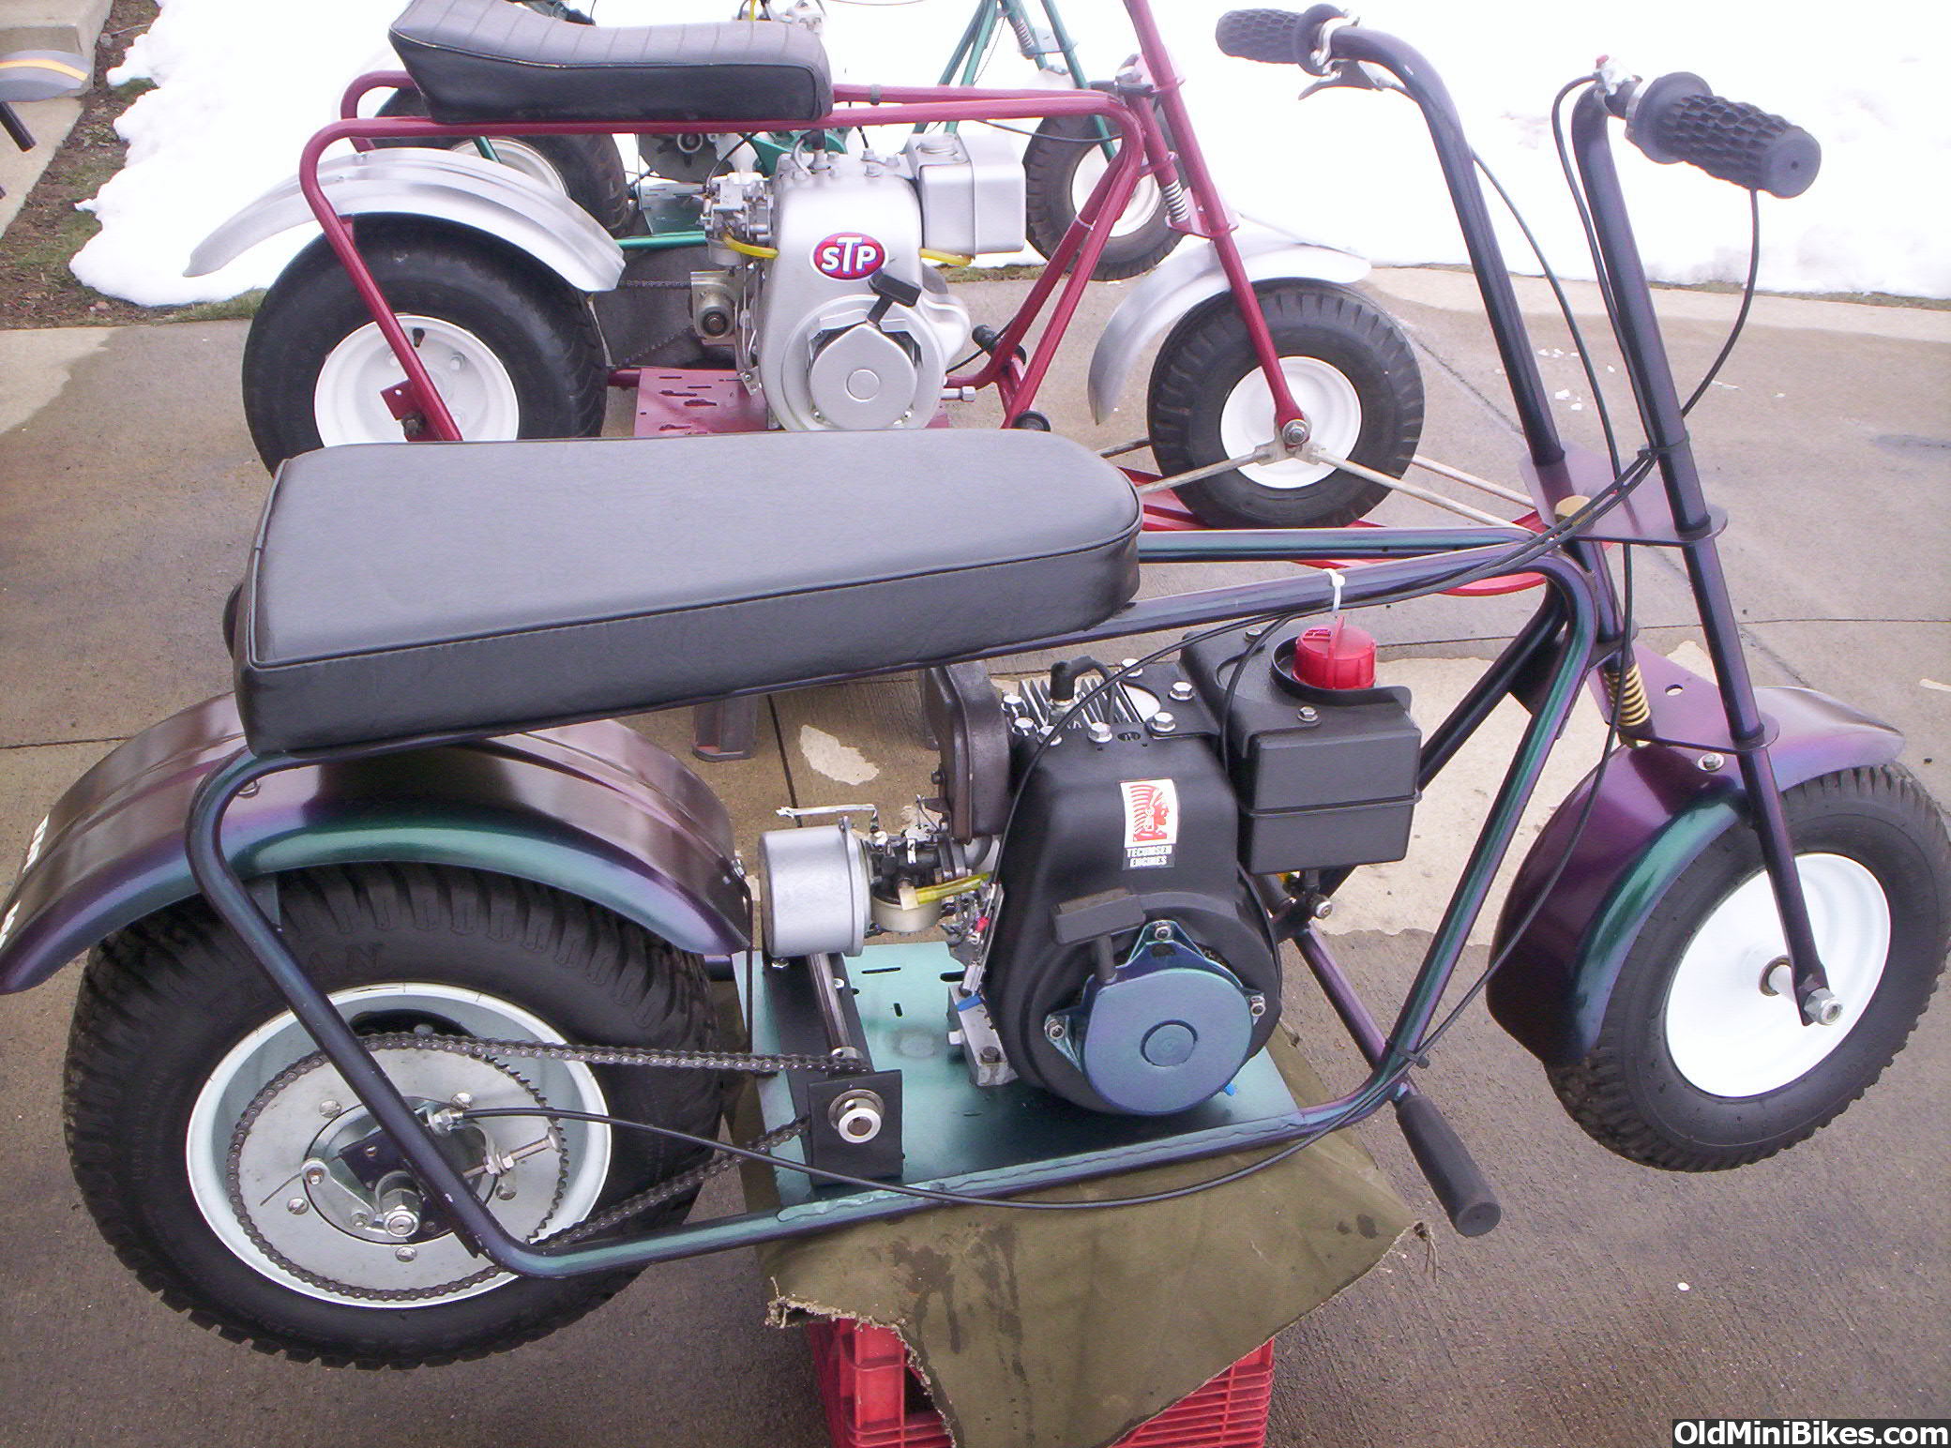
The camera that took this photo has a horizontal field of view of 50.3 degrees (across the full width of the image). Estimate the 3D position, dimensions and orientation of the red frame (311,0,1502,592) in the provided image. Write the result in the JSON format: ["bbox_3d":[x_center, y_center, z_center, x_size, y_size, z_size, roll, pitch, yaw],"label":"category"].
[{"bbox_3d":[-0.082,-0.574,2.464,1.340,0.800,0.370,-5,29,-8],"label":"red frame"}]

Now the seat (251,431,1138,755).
[{"bbox_3d":[-0.170,-0.112,1.362,0.580,0.082,0.320,-5,29,-10],"label":"seat"}]

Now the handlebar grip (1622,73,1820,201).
[{"bbox_3d":[0.410,-0.323,1.145,0.053,0.053,0.120,-13,34,-22],"label":"handlebar grip"}]

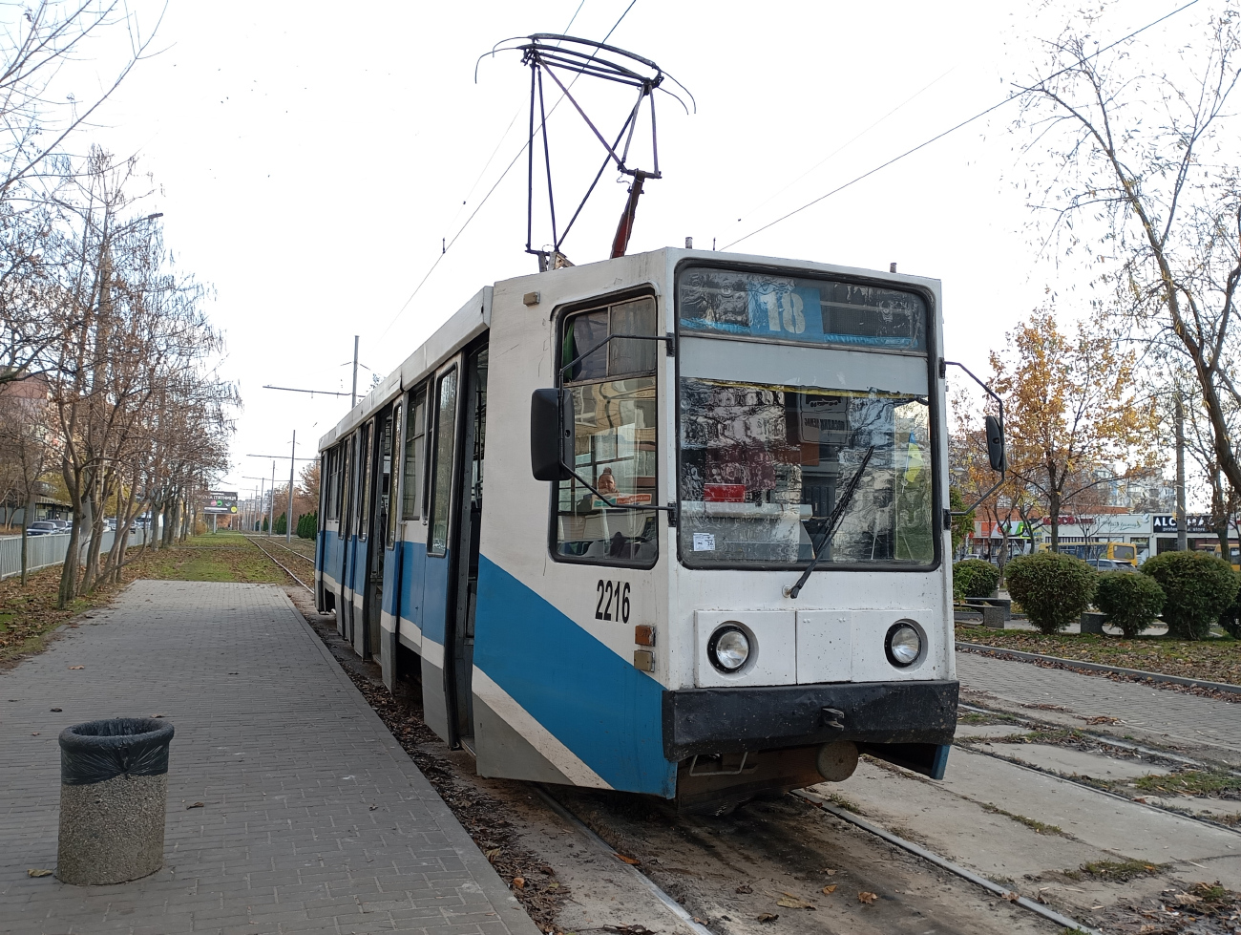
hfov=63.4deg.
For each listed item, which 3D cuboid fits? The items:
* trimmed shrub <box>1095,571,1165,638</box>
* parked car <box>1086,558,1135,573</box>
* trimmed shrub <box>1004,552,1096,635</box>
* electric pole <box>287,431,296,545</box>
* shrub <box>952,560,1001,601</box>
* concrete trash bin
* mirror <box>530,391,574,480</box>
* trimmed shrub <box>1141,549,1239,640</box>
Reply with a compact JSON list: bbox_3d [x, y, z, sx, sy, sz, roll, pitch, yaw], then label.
[{"bbox_3d":[9.454,2.555,18.650,1.271,1.210,1.271,4,-4,-21],"label":"trimmed shrub"},{"bbox_3d":[29.492,6.381,62.000,1.760,1.480,4.400,3,-4,-17],"label":"parked car"},{"bbox_3d":[8.051,2.377,18.850,1.671,1.486,1.671,4,-4,-21],"label":"trimmed shrub"},{"bbox_3d":[-27.980,1.647,85.708,0.300,9.700,0.300,4,-4,-21],"label":"electric pole"},{"bbox_3d":[9.536,3.141,27.178,1.422,1.231,1.422,4,-4,-21],"label":"shrub"},{"bbox_3d":[-2.183,1.427,4.341,0.443,0.593,0.443,4,-4,-21],"label":"concrete trash bin"},{"bbox_3d":[-0.320,-0.154,4.747,0.205,0.435,0.090,2,-4,1],"label":"mirror"},{"bbox_3d":[10.595,2.409,18.734,1.765,1.599,1.765,4,-4,-21],"label":"trimmed shrub"}]

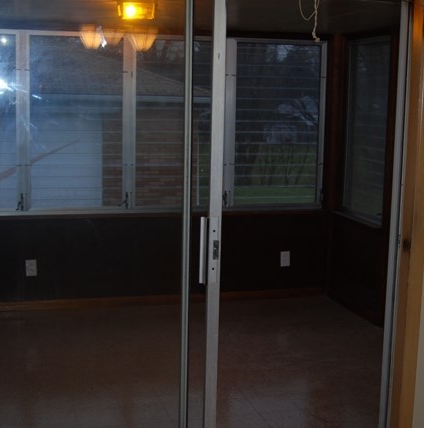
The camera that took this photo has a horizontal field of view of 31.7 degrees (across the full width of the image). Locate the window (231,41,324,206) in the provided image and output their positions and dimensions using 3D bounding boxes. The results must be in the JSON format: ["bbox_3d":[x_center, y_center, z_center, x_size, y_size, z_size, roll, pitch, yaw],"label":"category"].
[{"bbox_3d":[0.500,-0.669,5.676,0.758,1.263,0.080,-1,9,-16],"label":"window"}]

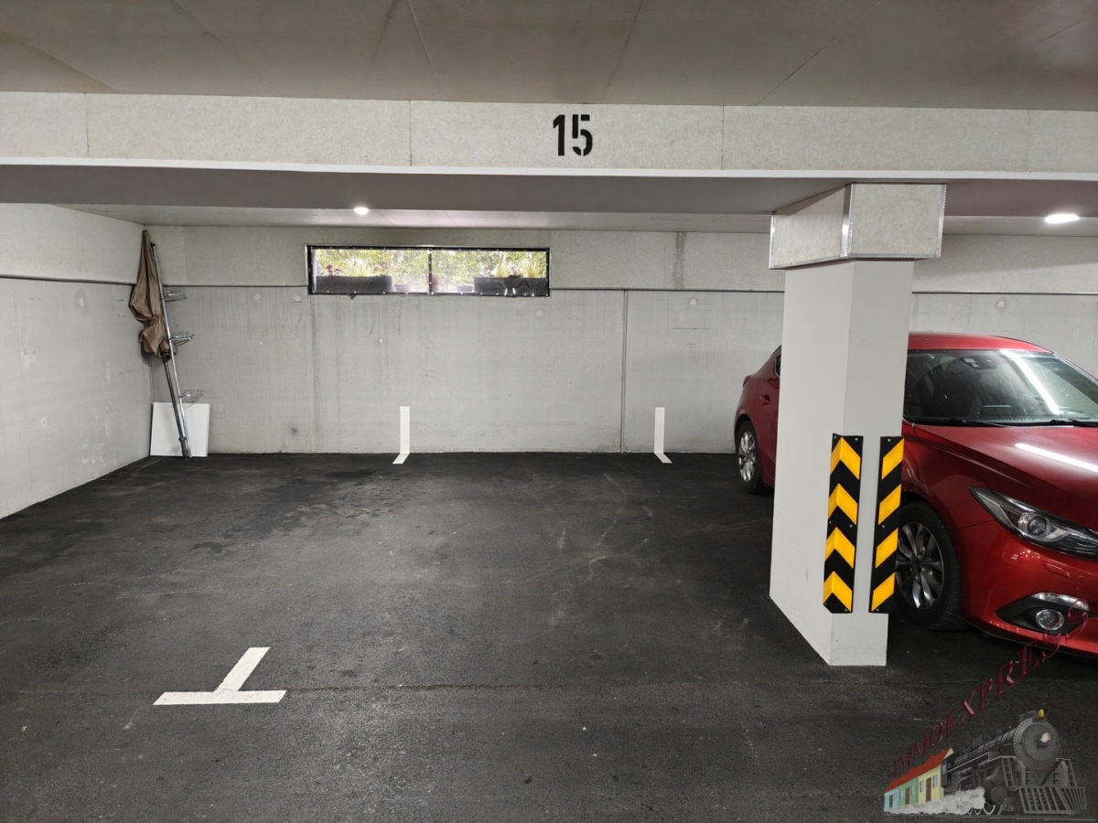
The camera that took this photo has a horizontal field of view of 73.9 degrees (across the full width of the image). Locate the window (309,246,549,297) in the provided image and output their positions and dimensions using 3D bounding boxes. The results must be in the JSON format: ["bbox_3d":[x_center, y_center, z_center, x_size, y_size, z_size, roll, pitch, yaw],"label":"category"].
[{"bbox_3d":[-1.240,-1.467,7.632,2.509,0.497,0.100,0,8,-2],"label":"window"}]

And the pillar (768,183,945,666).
[{"bbox_3d":[1.354,0.055,3.461,0.379,2.045,0.904,0,8,-2],"label":"pillar"}]

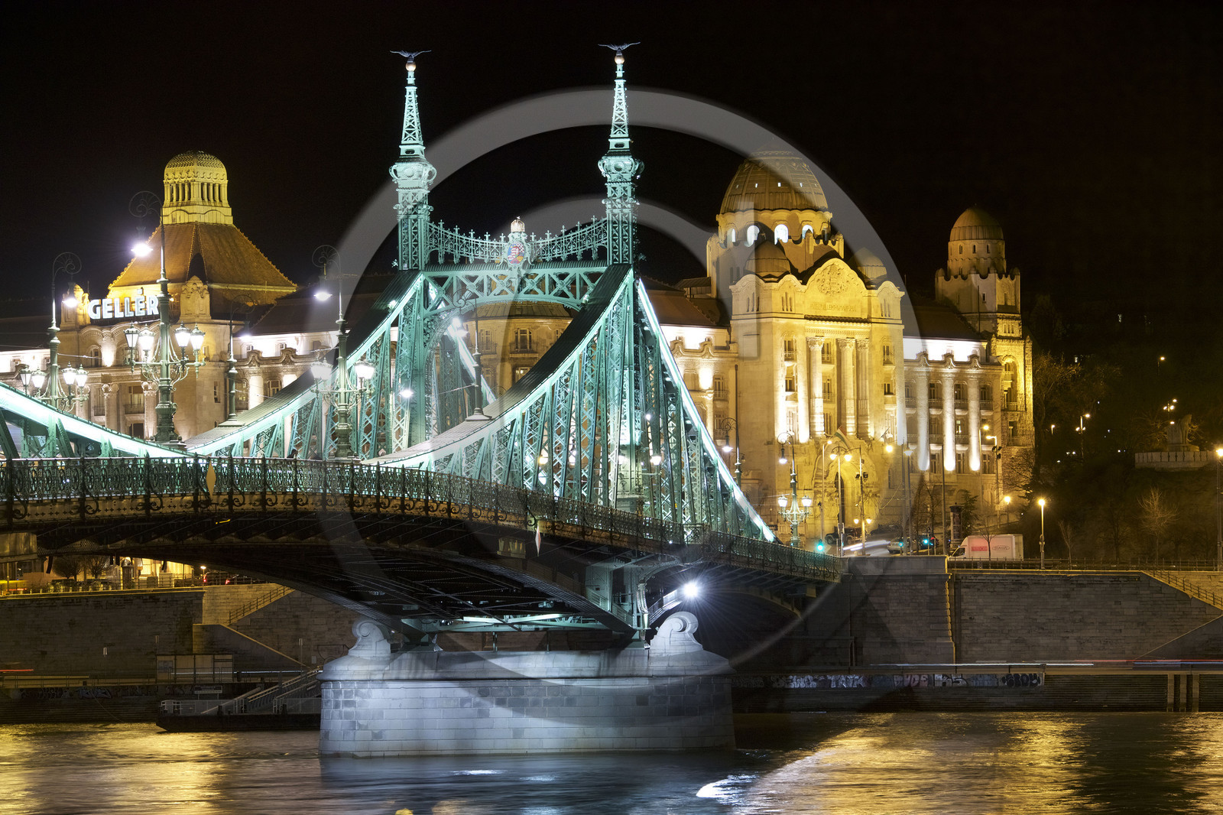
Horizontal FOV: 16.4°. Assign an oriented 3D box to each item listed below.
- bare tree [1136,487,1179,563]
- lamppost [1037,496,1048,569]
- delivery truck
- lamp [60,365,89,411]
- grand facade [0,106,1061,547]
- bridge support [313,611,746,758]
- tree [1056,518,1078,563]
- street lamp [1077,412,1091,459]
[{"bbox_3d":[43.774,9.522,340.000,3.250,6.200,3.200,-1,-2,10],"label":"bare tree"},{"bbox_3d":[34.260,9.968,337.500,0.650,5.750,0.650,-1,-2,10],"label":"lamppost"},{"bbox_3d":[31.411,12.197,356.000,6.300,3.100,2.150,-2,-2,24],"label":"delivery truck"},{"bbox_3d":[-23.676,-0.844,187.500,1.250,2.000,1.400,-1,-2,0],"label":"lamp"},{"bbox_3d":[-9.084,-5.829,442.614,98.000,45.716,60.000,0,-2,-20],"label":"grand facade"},{"bbox_3d":[-4.991,16.518,255.036,24.600,8.192,8.000,-1,-2,10],"label":"bridge support"},{"bbox_3d":[36.397,10.829,339.000,1.750,3.900,1.700,-1,-2,10],"label":"tree"},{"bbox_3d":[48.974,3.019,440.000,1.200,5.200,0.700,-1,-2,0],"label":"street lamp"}]

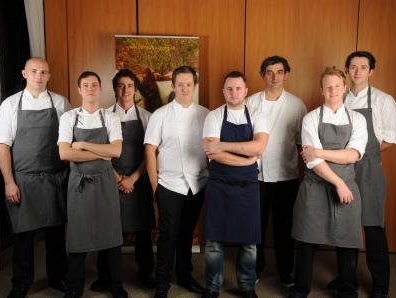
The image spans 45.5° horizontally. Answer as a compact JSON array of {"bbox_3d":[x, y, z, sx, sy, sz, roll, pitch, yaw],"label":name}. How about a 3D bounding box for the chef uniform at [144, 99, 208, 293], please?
[{"bbox_3d":[-0.167,0.369,3.708,0.503,1.524,0.380,-1,9,-9],"label":"chef uniform"}]

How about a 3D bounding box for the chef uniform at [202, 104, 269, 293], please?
[{"bbox_3d":[0.285,0.388,3.700,0.509,1.499,0.360,1,9,2],"label":"chef uniform"}]

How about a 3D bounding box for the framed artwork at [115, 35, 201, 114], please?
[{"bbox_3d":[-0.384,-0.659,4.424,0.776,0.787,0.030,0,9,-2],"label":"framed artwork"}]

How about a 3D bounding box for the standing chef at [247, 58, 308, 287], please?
[{"bbox_3d":[0.641,0.203,3.917,0.492,1.889,0.340,2,9,6],"label":"standing chef"}]

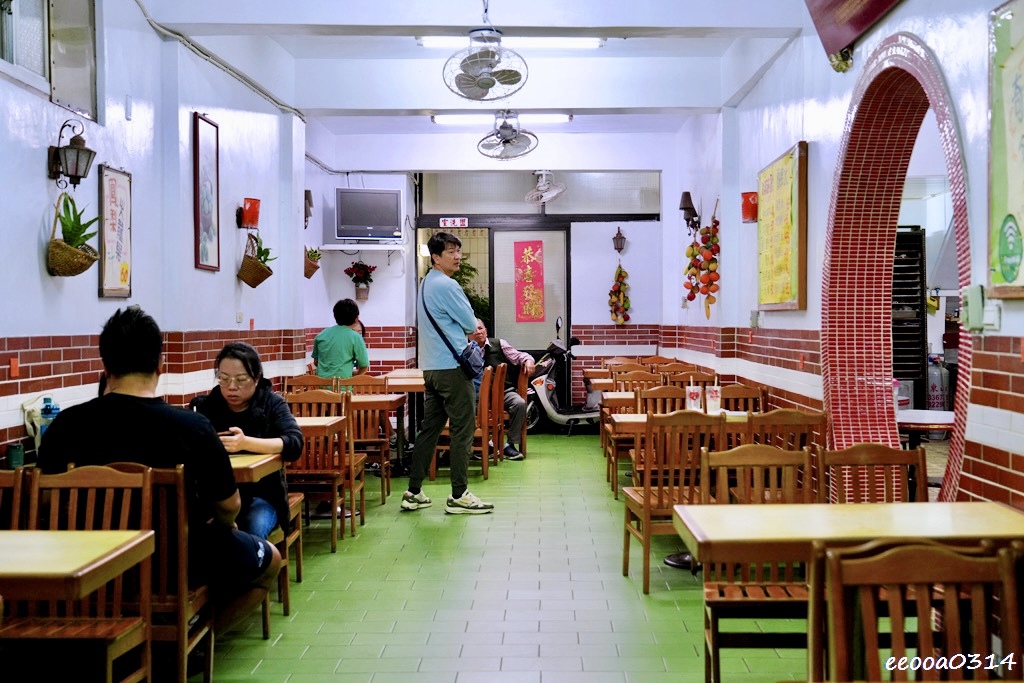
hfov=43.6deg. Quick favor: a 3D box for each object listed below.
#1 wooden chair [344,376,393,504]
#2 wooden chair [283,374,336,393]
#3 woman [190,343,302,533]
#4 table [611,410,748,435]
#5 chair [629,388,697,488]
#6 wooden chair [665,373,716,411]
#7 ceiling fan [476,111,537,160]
[{"bbox_3d":[-1.059,0.671,8.902,0.400,0.850,0.480,0,1,1],"label":"wooden chair"},{"bbox_3d":[-1.432,0.667,8.851,0.410,0.845,0.480,0,1,1],"label":"wooden chair"},{"bbox_3d":[-1.081,0.581,5.009,0.480,1.160,0.720,0,1,1],"label":"woman"},{"bbox_3d":[0.989,0.759,6.642,0.910,0.740,0.590,0,1,1],"label":"table"},{"bbox_3d":[0.924,0.708,7.400,0.430,0.850,0.480,0,1,1],"label":"chair"},{"bbox_3d":[1.310,0.661,9.120,0.430,0.850,0.480,0,1,1],"label":"wooden chair"},{"bbox_3d":[-0.033,-1.690,10.500,0.500,0.410,0.490,0,1,1],"label":"ceiling fan"}]

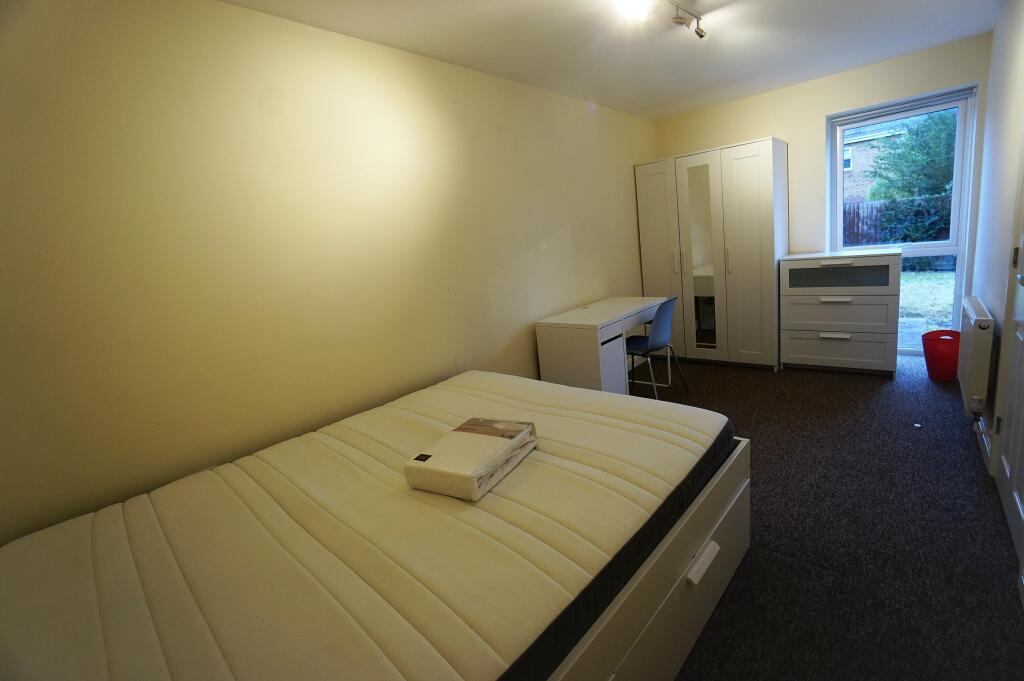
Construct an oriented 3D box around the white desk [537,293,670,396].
[{"bbox_3d":[0.756,0.137,3.330,0.515,0.775,1.060,4,17,43],"label":"white desk"}]

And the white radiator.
[{"bbox_3d":[2.387,0.054,2.208,0.080,0.485,0.610,4,17,42],"label":"white radiator"}]

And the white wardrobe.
[{"bbox_3d":[1.855,-0.720,3.983,1.165,1.910,0.505,4,17,42],"label":"white wardrobe"}]

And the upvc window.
[{"bbox_3d":[2.980,-0.828,3.367,0.835,1.930,0.120,4,17,42],"label":"upvc window"}]

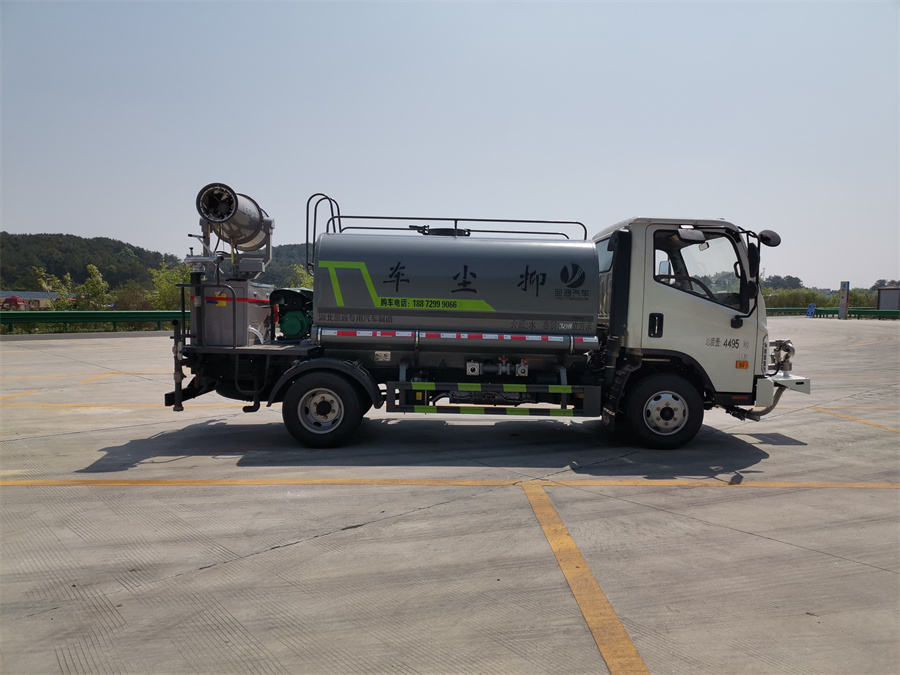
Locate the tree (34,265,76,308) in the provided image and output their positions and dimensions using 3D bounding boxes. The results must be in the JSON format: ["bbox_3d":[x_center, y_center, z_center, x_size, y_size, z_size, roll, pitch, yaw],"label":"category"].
[{"bbox_3d":[-17.816,-1.925,30.577,1.950,2.560,1.850,1,3,0],"label":"tree"}]

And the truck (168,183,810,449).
[{"bbox_3d":[0.443,-0.275,7.517,6.450,2.660,2.100,1,3,-2],"label":"truck"}]

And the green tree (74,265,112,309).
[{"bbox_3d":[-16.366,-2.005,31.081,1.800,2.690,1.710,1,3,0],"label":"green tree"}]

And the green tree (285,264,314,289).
[{"bbox_3d":[-6.935,-2.201,34.088,2.300,2.950,2.180,1,3,0],"label":"green tree"}]

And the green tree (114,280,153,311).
[{"bbox_3d":[-14.573,-1.615,31.060,1.900,2.000,1.800,1,3,0],"label":"green tree"}]

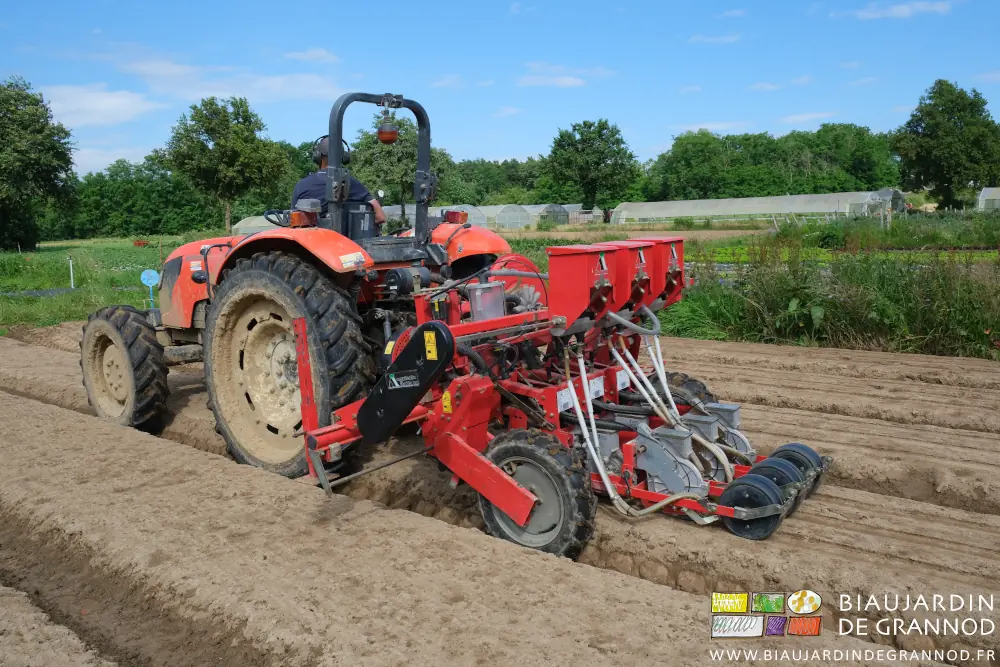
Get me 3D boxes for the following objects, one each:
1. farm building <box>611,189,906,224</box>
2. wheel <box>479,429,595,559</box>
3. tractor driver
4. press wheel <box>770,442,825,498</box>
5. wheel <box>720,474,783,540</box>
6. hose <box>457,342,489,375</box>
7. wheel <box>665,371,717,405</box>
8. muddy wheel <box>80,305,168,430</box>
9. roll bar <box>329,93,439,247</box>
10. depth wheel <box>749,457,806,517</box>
[{"bbox_3d":[32.466,-16.527,98.000,36.000,3.300,9.000,7,12,32],"label":"farm building"},{"bbox_3d":[0.157,0.779,3.543,0.665,0.665,0.150,8,13,38],"label":"wheel"},{"bbox_3d":[-1.283,-0.770,5.481,0.600,1.280,0.780,-8,10,-38],"label":"tractor driver"},{"bbox_3d":[1.558,0.729,3.974,0.285,0.285,0.120,5,10,37],"label":"press wheel"},{"bbox_3d":[1.115,0.769,3.315,0.275,0.275,0.105,8,13,38],"label":"wheel"},{"bbox_3d":[-0.139,0.127,3.800,0.170,0.160,0.090,5,10,37],"label":"hose"},{"bbox_3d":[1.084,0.583,4.661,0.665,0.665,0.150,8,13,38],"label":"wheel"},{"bbox_3d":[-2.945,0.286,5.870,1.020,1.020,0.250,8,13,37],"label":"muddy wheel"},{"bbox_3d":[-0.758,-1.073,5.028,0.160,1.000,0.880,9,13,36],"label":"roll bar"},{"bbox_3d":[1.334,0.743,3.620,0.285,0.285,0.100,5,11,37],"label":"depth wheel"}]

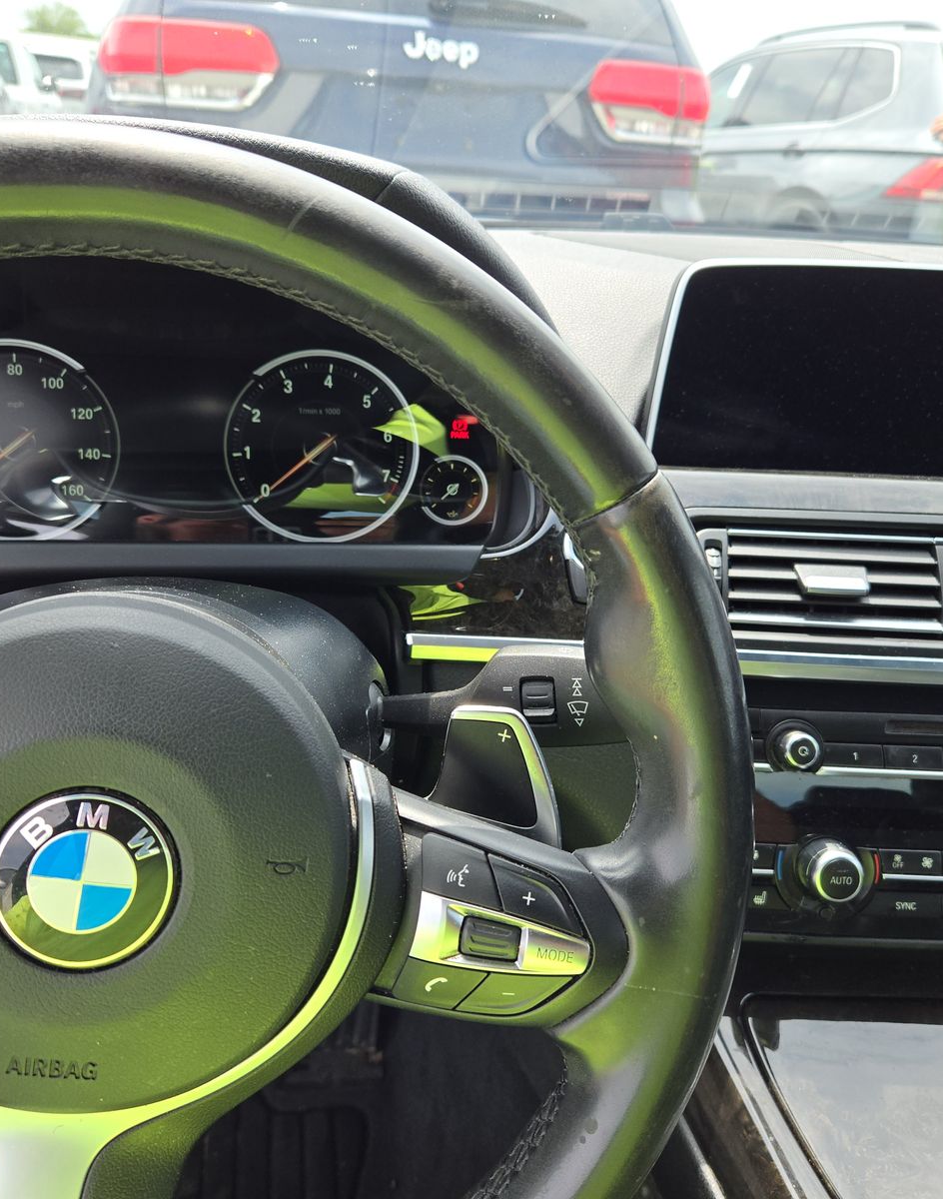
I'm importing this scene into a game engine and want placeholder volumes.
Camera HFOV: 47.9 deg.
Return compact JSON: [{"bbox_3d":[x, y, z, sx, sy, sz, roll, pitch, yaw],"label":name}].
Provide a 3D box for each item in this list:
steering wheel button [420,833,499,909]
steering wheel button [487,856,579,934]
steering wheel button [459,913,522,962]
[{"bbox_3d":[-0.003,0.077,0.303,0.024,0.017,0.007,12,-4,-9],"label":"steering wheel button"},{"bbox_3d":[0.018,0.085,0.307,0.028,0.017,0.007,12,-4,-9],"label":"steering wheel button"},{"bbox_3d":[0.005,0.097,0.304,0.016,0.011,0.007,11,-3,-9],"label":"steering wheel button"}]

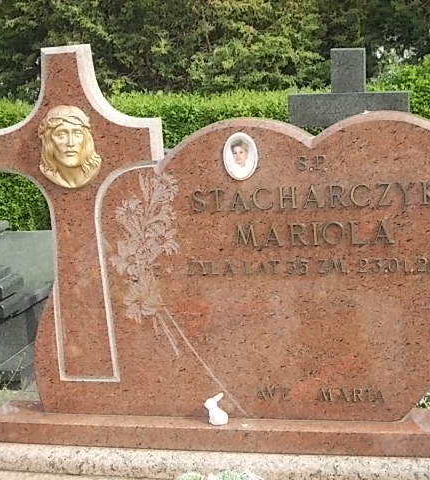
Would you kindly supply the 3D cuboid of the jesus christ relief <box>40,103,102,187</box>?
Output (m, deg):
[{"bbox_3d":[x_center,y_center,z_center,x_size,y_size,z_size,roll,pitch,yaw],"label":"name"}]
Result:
[{"bbox_3d":[-0.369,-0.228,2.340,0.168,0.207,0.055,-1,10,14],"label":"jesus christ relief"}]

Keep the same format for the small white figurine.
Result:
[{"bbox_3d":[0.006,0.422,2.369,0.061,0.078,0.042,-4,10,1],"label":"small white figurine"}]

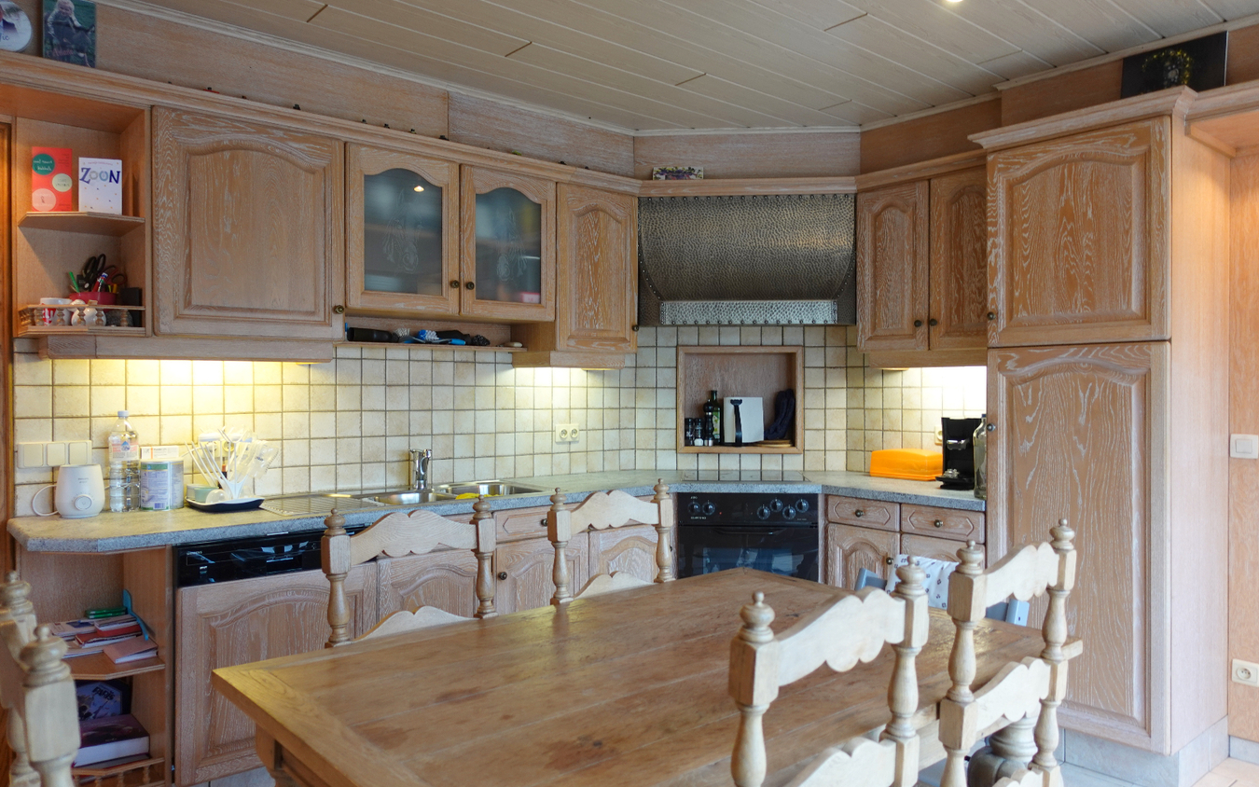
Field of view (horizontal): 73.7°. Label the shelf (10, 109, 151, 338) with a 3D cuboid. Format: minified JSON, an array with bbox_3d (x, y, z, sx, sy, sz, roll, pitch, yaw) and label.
[{"bbox_3d":[-1.694,-0.521,2.596,0.321,0.695,0.352,0,0,-38],"label":"shelf"}]

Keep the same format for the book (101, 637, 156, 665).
[{"bbox_3d":[-1.509,0.776,2.542,0.117,0.024,0.171,0,0,-40],"label":"book"}]

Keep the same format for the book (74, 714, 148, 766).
[{"bbox_3d":[-1.588,1.050,2.551,0.186,0.053,0.223,0,0,-40],"label":"book"}]

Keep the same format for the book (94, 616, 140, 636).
[{"bbox_3d":[-1.640,0.737,2.685,0.112,0.037,0.176,0,0,-40],"label":"book"}]

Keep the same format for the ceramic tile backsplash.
[{"bbox_3d":[-0.209,0.031,3.098,3.274,0.704,1.422,0,0,-38],"label":"ceramic tile backsplash"}]

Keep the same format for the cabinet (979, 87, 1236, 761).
[{"bbox_3d":[1.650,0.097,2.932,0.571,2.035,0.622,0,0,-41],"label":"cabinet"}]

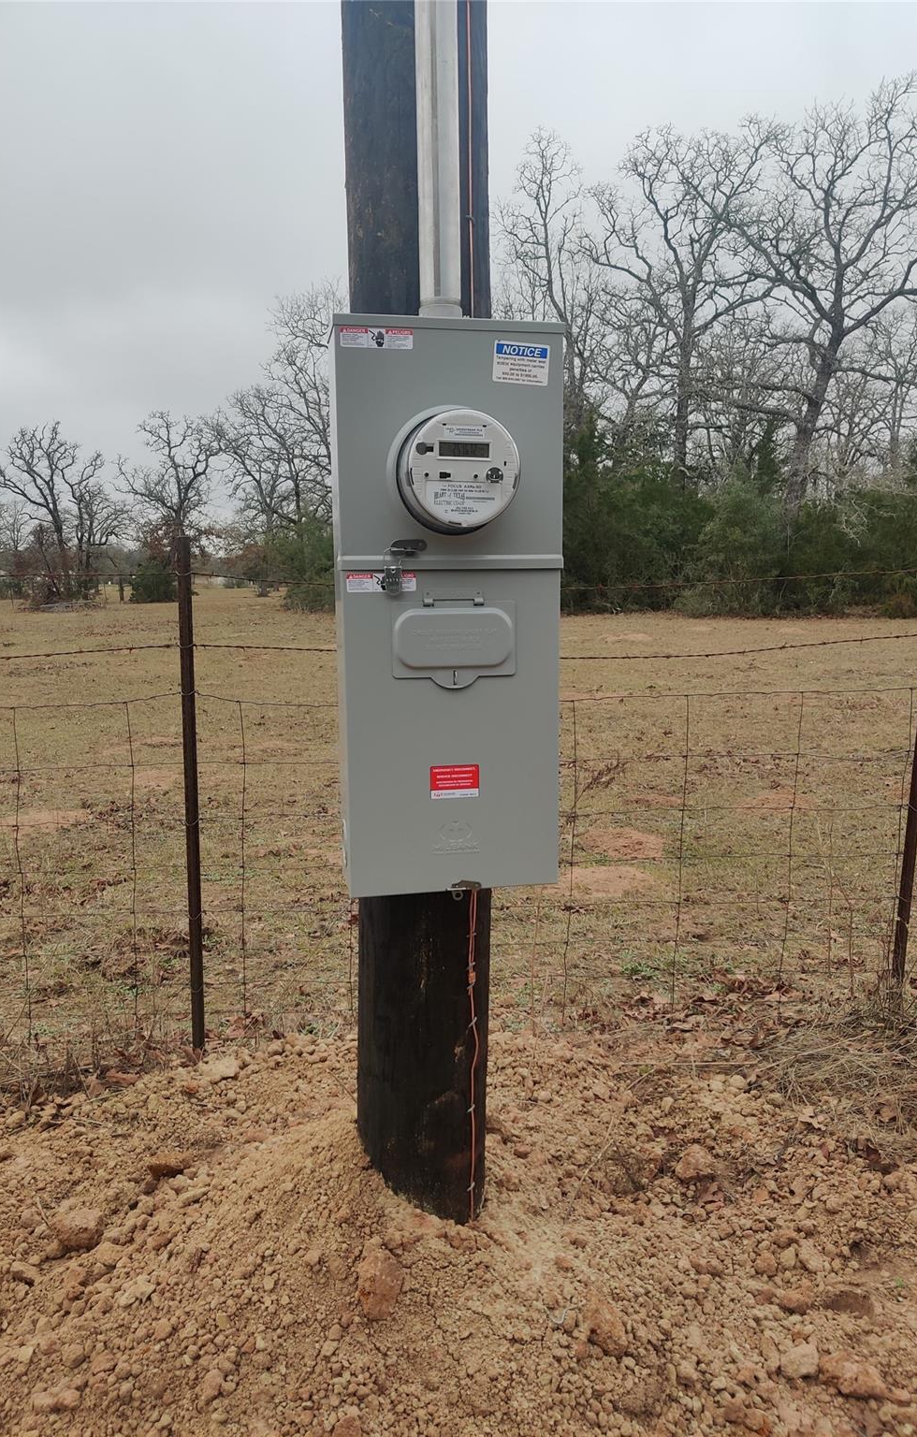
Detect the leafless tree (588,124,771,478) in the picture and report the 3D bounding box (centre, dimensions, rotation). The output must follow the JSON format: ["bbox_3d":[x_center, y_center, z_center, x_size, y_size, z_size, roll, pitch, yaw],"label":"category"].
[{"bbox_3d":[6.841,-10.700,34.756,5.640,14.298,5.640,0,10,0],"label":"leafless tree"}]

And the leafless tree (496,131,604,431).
[{"bbox_3d":[2.886,-11.275,36.711,3.751,14.822,3.938,0,10,0],"label":"leafless tree"}]

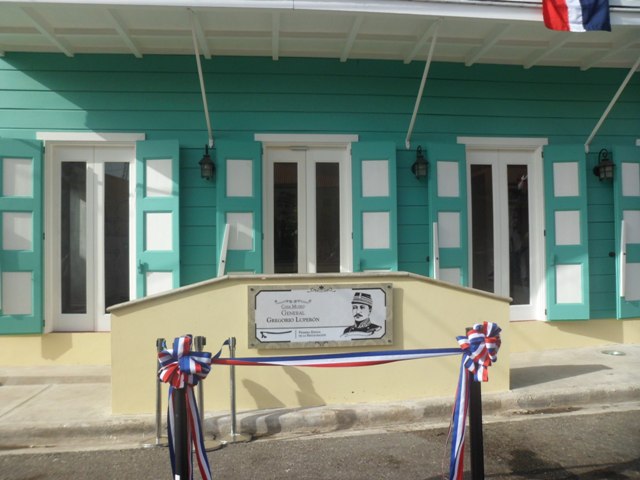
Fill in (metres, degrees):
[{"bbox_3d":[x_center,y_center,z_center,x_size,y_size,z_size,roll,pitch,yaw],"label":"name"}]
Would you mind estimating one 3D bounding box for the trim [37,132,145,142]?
[{"bbox_3d":[-2.913,-1.317,6.126,1.329,0.106,0.070,0,-1,-5],"label":"trim"}]

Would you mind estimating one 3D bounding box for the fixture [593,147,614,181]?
[{"bbox_3d":[3.917,-1.023,6.619,0.210,0.448,0.300,0,-1,-5],"label":"fixture"}]

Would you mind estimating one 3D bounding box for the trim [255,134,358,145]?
[{"bbox_3d":[-0.170,-1.351,6.367,1.376,0.104,0.070,0,-1,-5],"label":"trim"}]

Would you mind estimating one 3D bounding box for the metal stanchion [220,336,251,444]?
[{"bbox_3d":[-0.781,1.348,4.383,0.300,0.916,0.300,0,-1,-5],"label":"metal stanchion"}]

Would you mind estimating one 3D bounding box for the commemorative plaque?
[{"bbox_3d":[0.015,0.759,4.776,1.438,0.618,0.040,0,-1,-5],"label":"commemorative plaque"}]

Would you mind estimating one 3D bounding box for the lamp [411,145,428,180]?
[{"bbox_3d":[1.328,-1.019,6.392,0.210,0.468,0.300,0,-1,-5],"label":"lamp"}]

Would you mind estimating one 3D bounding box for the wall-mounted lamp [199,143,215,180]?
[{"bbox_3d":[-1.436,-0.985,6.149,0.210,0.459,0.300,0,-1,-5],"label":"wall-mounted lamp"}]

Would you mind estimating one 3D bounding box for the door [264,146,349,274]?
[{"bbox_3d":[-0.163,-0.061,6.423,1.159,2.414,0.120,0,-1,-5],"label":"door"}]

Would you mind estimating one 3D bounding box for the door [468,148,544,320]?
[{"bbox_3d":[2.586,-0.079,6.664,1.102,2.374,0.120,0,-1,-5],"label":"door"}]

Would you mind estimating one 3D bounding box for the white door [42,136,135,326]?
[{"bbox_3d":[-2.939,-0.037,6.179,1.127,2.443,0.120,0,-1,-5],"label":"white door"}]

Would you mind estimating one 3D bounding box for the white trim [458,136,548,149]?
[{"bbox_3d":[2.518,-1.356,6.603,1.296,0.112,0.070,0,-1,-5],"label":"white trim"}]

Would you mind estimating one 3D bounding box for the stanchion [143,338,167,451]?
[{"bbox_3d":[-1.429,1.335,4.266,0.300,0.917,0.300,0,-1,-5],"label":"stanchion"}]

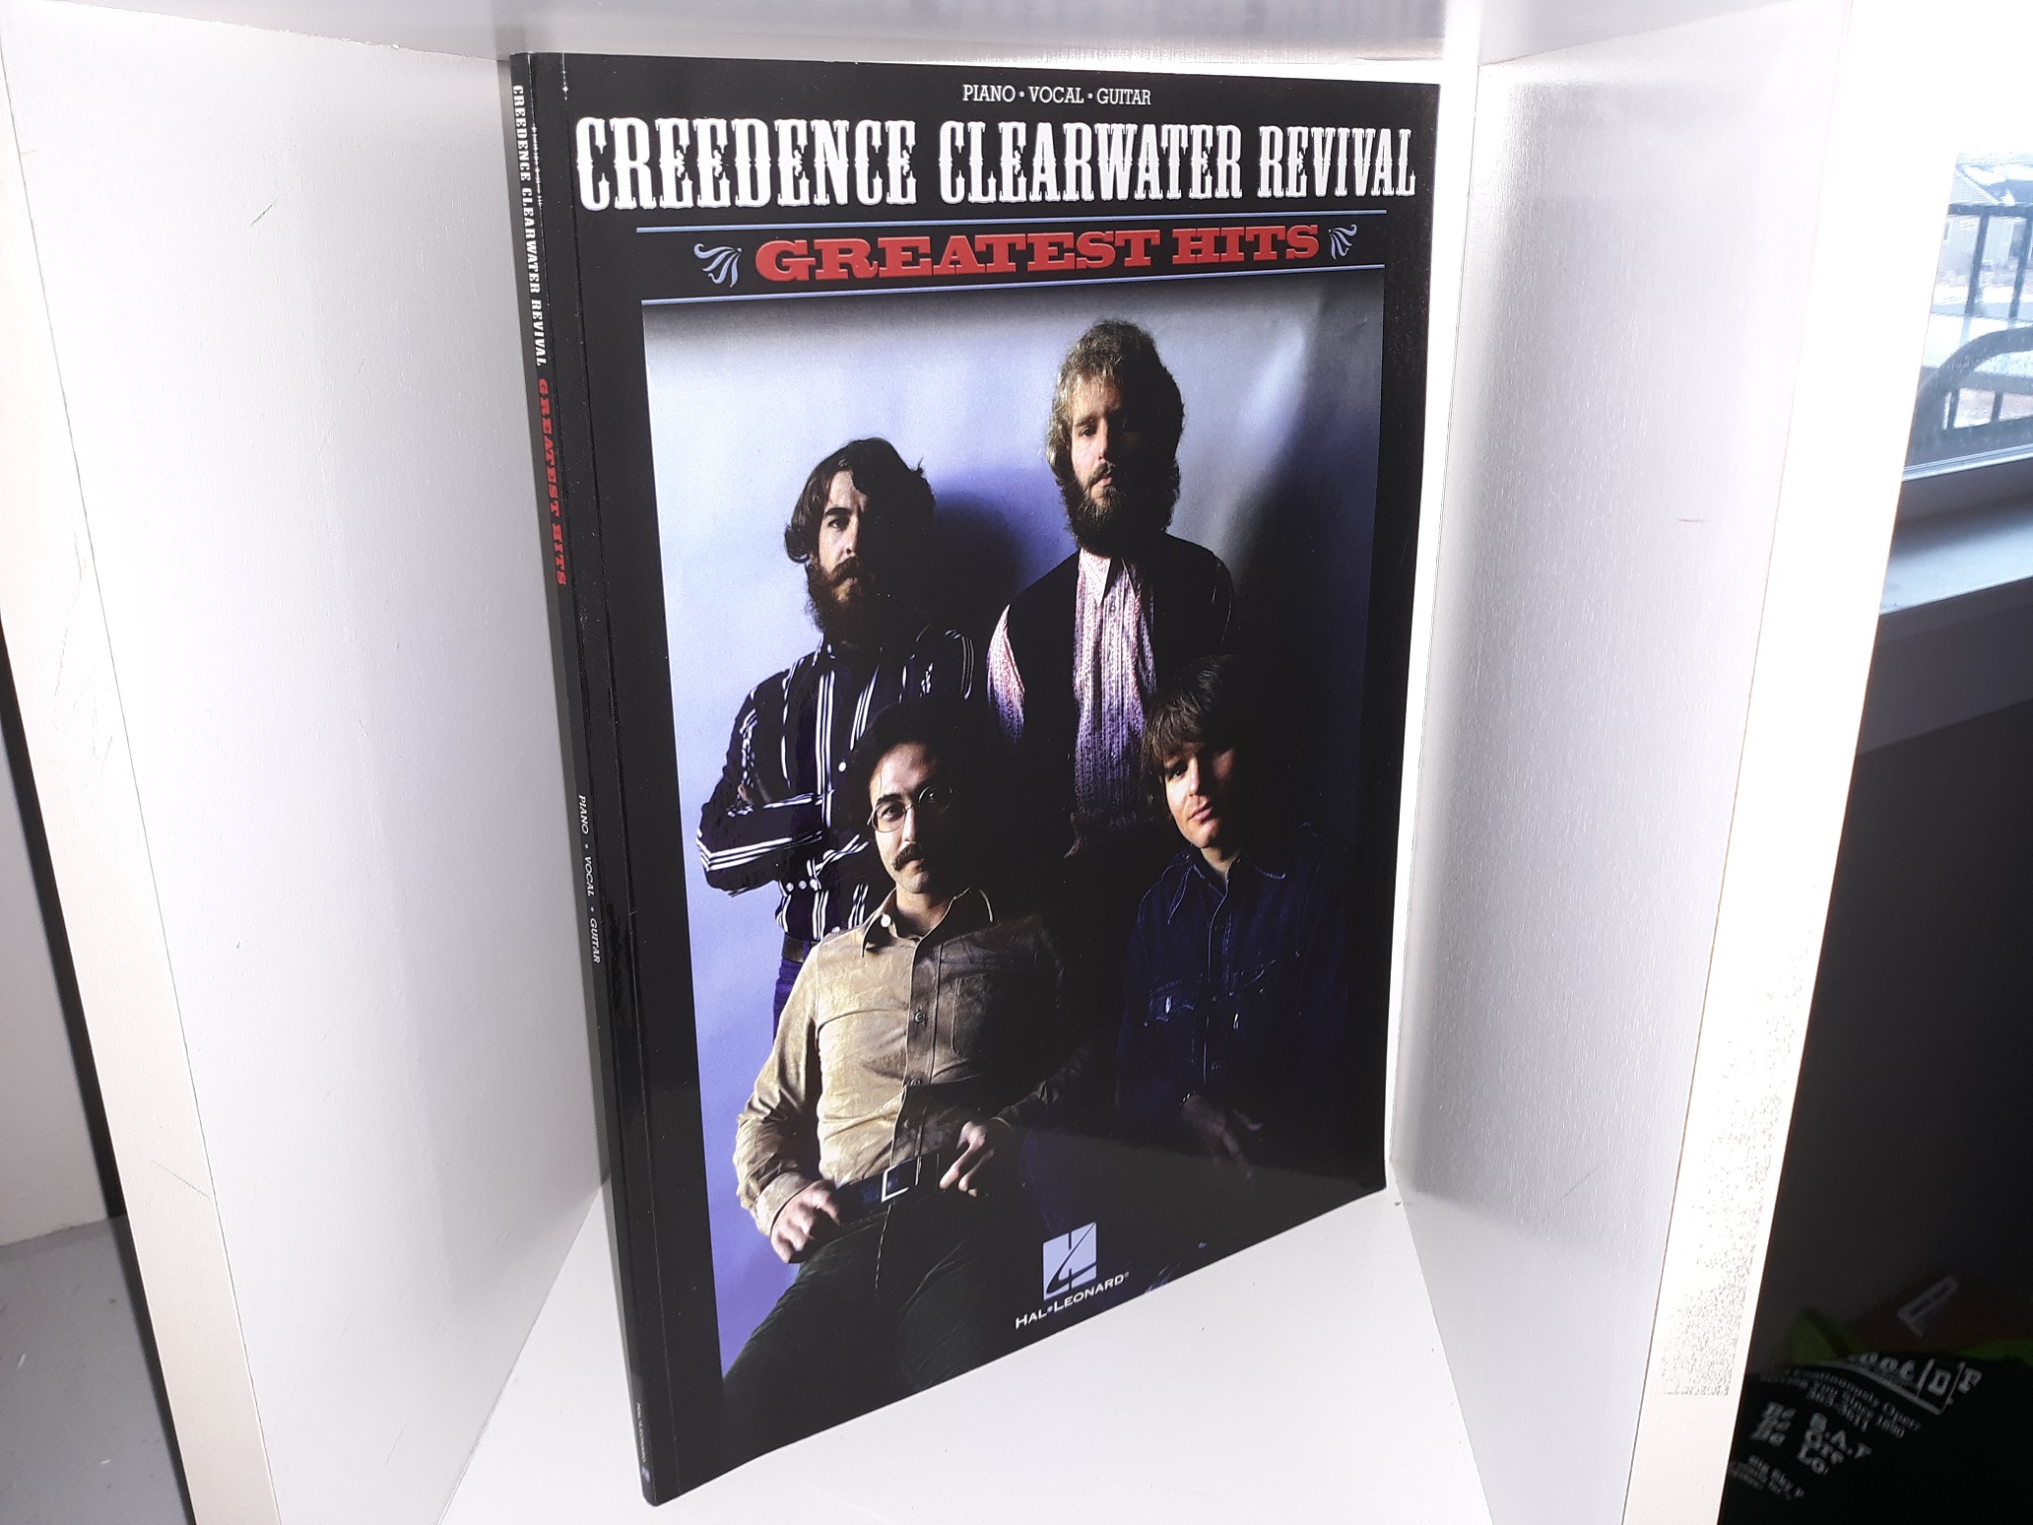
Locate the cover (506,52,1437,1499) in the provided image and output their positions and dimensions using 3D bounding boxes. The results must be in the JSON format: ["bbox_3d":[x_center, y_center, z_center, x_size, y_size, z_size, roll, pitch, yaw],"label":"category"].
[{"bbox_3d":[0.010,0.002,0.390,0.229,0.305,0.009,-12,21,-32],"label":"cover"}]

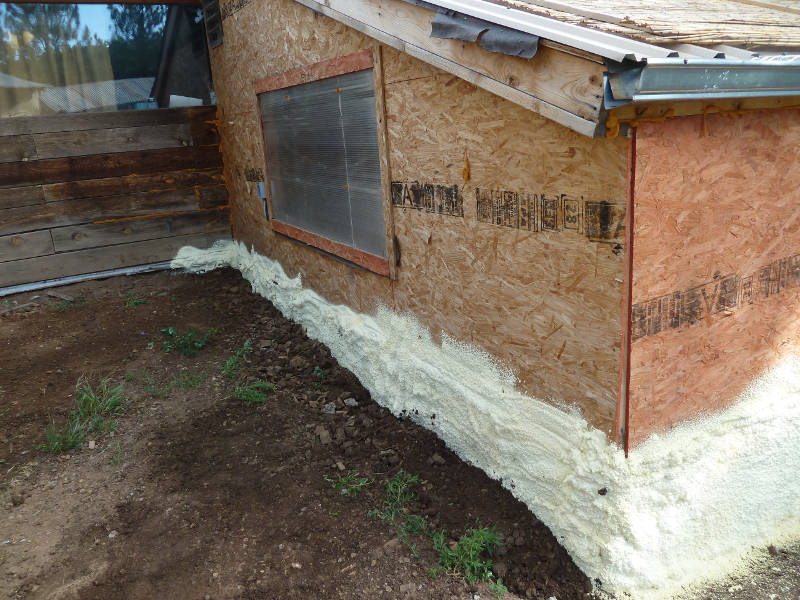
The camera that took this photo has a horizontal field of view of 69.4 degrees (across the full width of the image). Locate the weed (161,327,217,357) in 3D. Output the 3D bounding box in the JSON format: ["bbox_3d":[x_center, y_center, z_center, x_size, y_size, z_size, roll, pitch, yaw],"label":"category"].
[{"bbox_3d":[-1.268,0.249,3.465,0.310,0.120,0.230,-3,17,0],"label":"weed"}]

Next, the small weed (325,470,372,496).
[{"bbox_3d":[-0.195,0.694,2.185,0.180,0.050,0.110,-3,17,0],"label":"small weed"}]

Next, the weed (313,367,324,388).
[{"bbox_3d":[-0.425,0.405,3.016,0.063,0.090,0.065,-3,17,0],"label":"weed"}]

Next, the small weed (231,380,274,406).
[{"bbox_3d":[-0.733,0.465,2.871,0.210,0.070,0.160,-3,17,0],"label":"small weed"}]

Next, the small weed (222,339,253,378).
[{"bbox_3d":[-0.905,0.326,3.220,0.155,0.120,0.260,-3,17,0],"label":"small weed"}]

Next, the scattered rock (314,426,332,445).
[{"bbox_3d":[-0.333,0.585,2.515,0.080,0.055,0.075,-3,17,0],"label":"scattered rock"}]

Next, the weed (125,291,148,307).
[{"bbox_3d":[-1.978,-0.011,4.337,0.165,0.085,0.140,-3,17,0],"label":"weed"}]

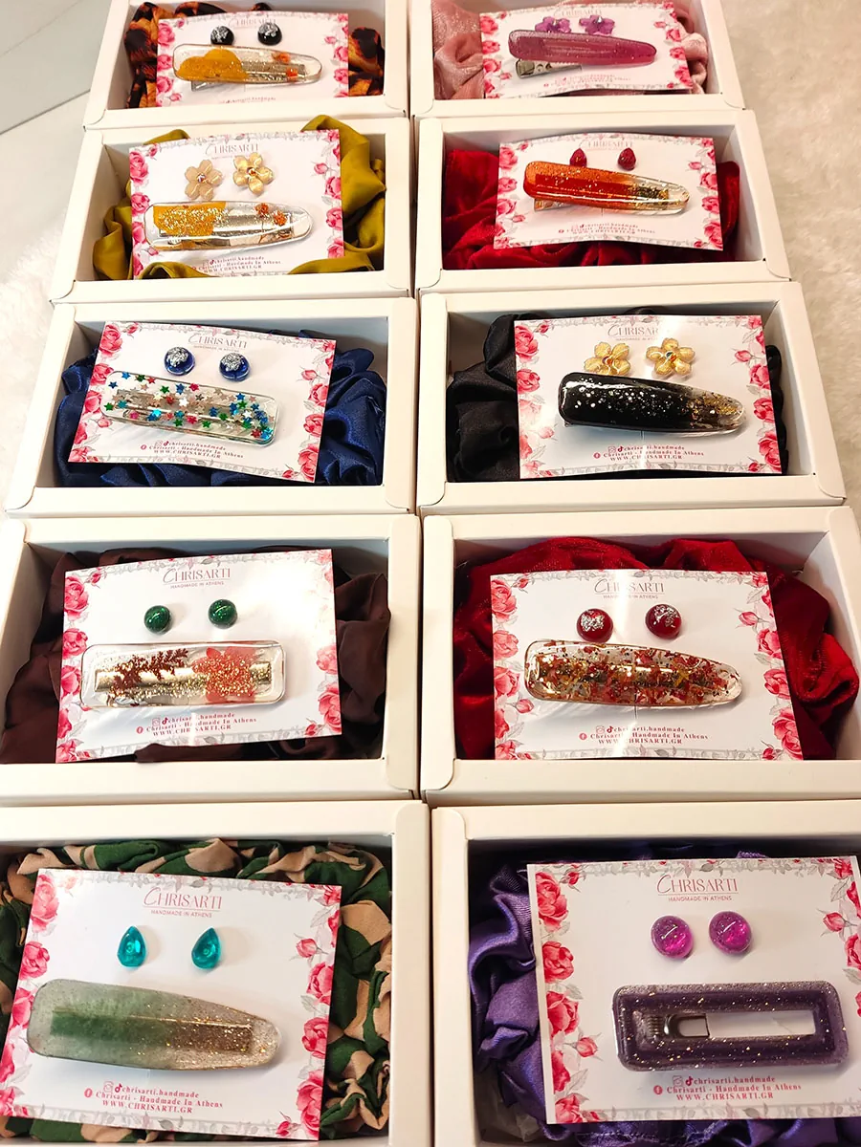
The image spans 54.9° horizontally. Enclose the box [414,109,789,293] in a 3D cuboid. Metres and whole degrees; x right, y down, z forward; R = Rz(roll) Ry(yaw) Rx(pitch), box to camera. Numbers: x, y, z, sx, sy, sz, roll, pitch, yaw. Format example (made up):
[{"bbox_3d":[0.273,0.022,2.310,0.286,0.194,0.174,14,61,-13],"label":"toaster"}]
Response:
[{"bbox_3d":[0.069,-0.150,0.368,0.148,0.044,0.095,-1,67,2],"label":"box"}]

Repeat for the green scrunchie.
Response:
[{"bbox_3d":[-0.081,-0.150,0.369,0.124,0.041,0.075,-1,67,2],"label":"green scrunchie"}]

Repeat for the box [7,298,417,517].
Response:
[{"bbox_3d":[-0.078,-0.058,0.336,0.148,0.044,0.095,0,67,2],"label":"box"}]

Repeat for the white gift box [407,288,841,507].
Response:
[{"bbox_3d":[0.071,-0.060,0.330,0.148,0.044,0.095,-1,67,2],"label":"white gift box"}]

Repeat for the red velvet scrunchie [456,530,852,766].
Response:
[{"bbox_3d":[0.072,0.030,0.290,0.124,0.035,0.074,-1,67,2],"label":"red velvet scrunchie"}]

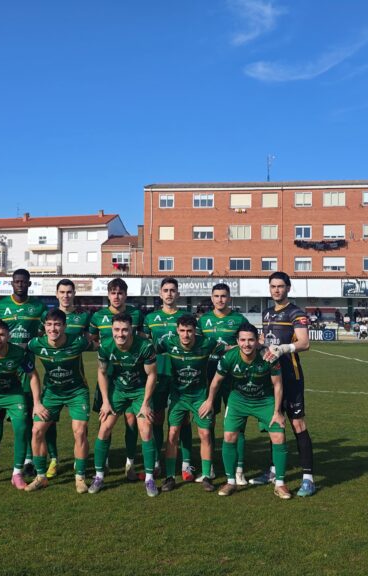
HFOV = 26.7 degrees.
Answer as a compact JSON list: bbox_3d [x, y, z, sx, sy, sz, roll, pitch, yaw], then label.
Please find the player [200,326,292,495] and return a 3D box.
[{"bbox_3d":[0.500,0.988,6.420,0.720,1.420,0.620,0,-2,3],"label":"player"}]

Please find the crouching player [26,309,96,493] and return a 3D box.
[{"bbox_3d":[-1.050,0.938,6.680,0.610,1.500,0.620,1,-3,-6],"label":"crouching player"}]

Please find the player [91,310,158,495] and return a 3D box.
[{"bbox_3d":[-0.497,0.918,6.412,0.570,1.480,0.550,1,-2,-1],"label":"player"}]

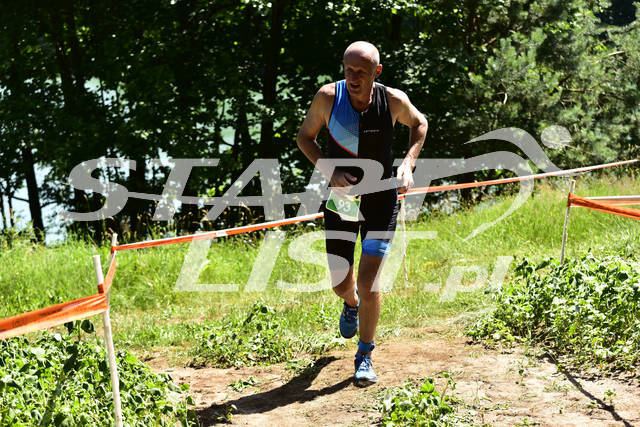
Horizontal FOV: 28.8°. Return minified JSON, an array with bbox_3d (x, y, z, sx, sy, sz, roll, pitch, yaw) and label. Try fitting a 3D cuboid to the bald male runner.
[{"bbox_3d":[0.210,-0.010,6.250,0.650,1.700,0.820,1,4,10],"label":"bald male runner"}]

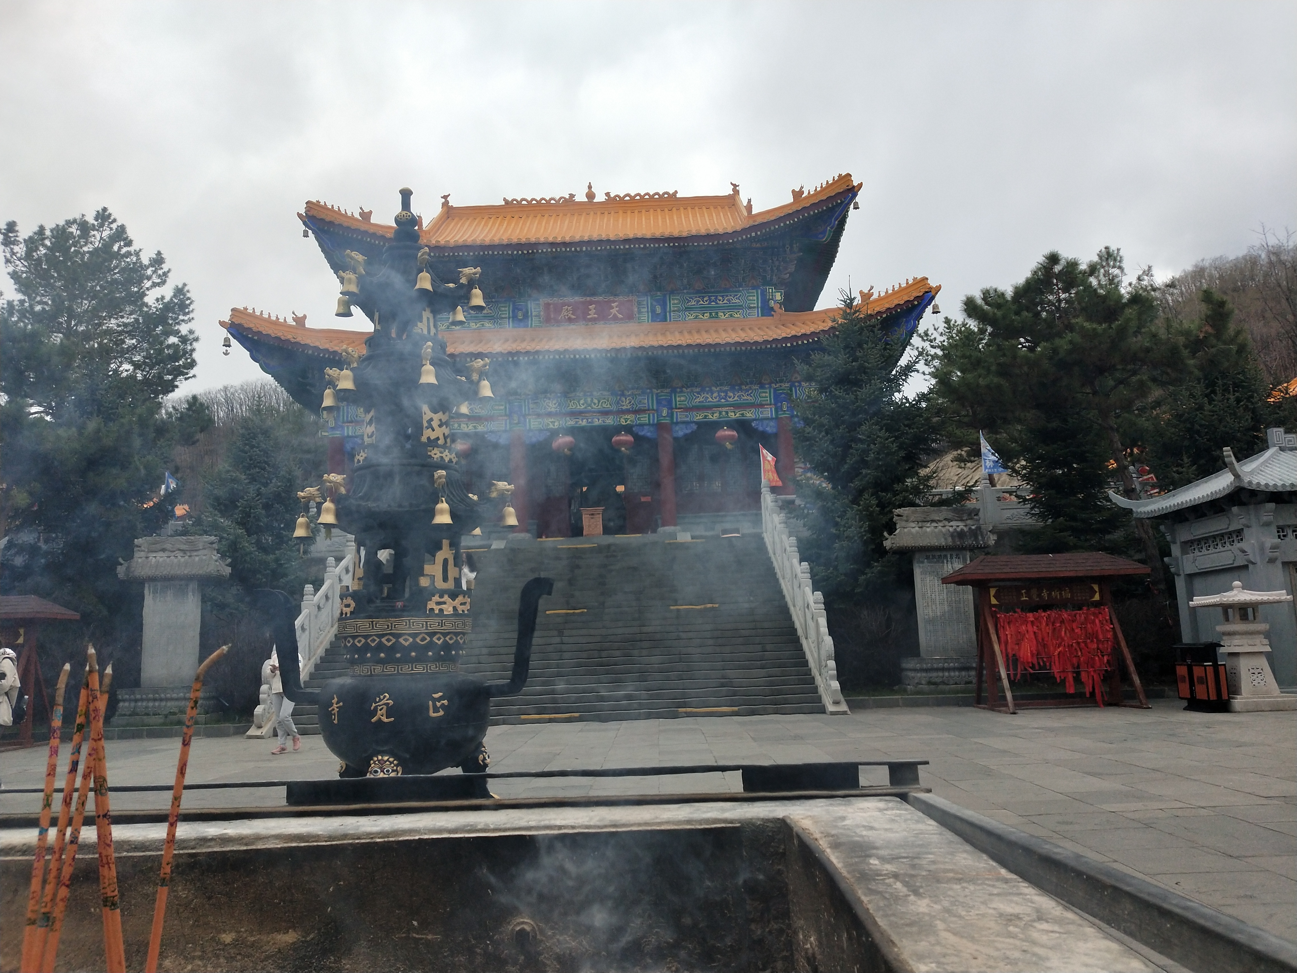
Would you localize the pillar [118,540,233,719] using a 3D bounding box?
[{"bbox_3d":[-9.711,2.823,17.595,1.980,3.665,0.850,-2,-9,0],"label":"pillar"}]

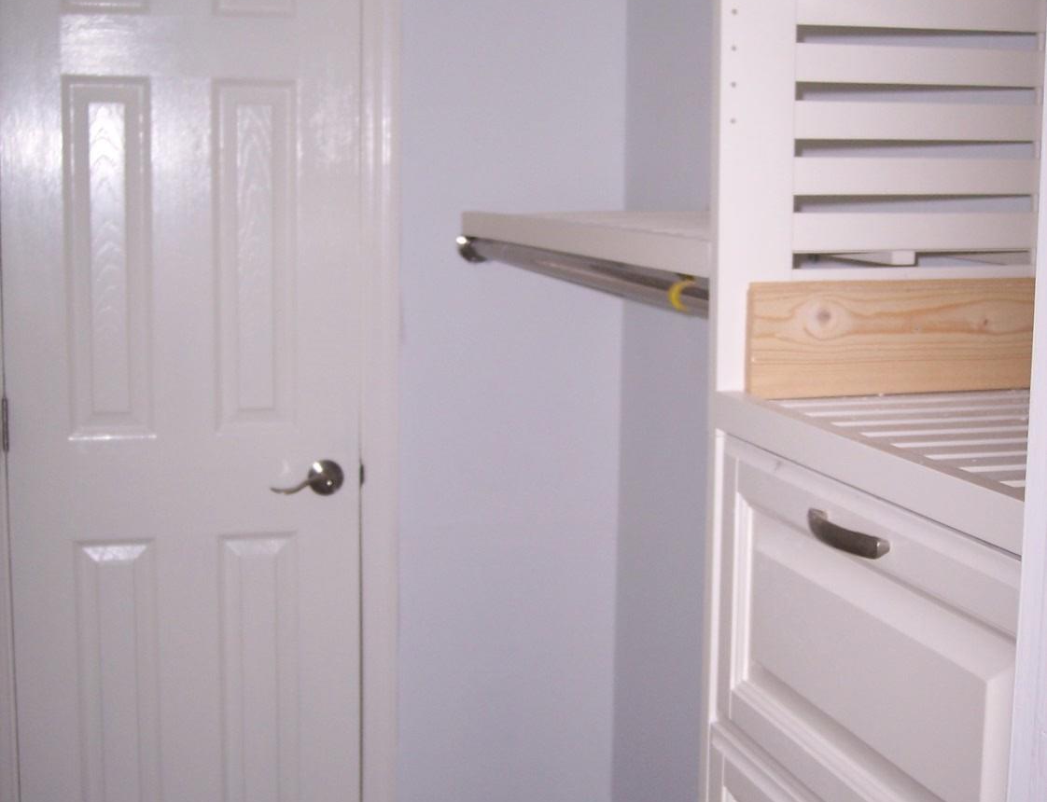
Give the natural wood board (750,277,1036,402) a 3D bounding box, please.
[{"bbox_3d":[0.377,-0.059,1.509,0.342,0.106,0.020,-2,9,-16],"label":"natural wood board"}]

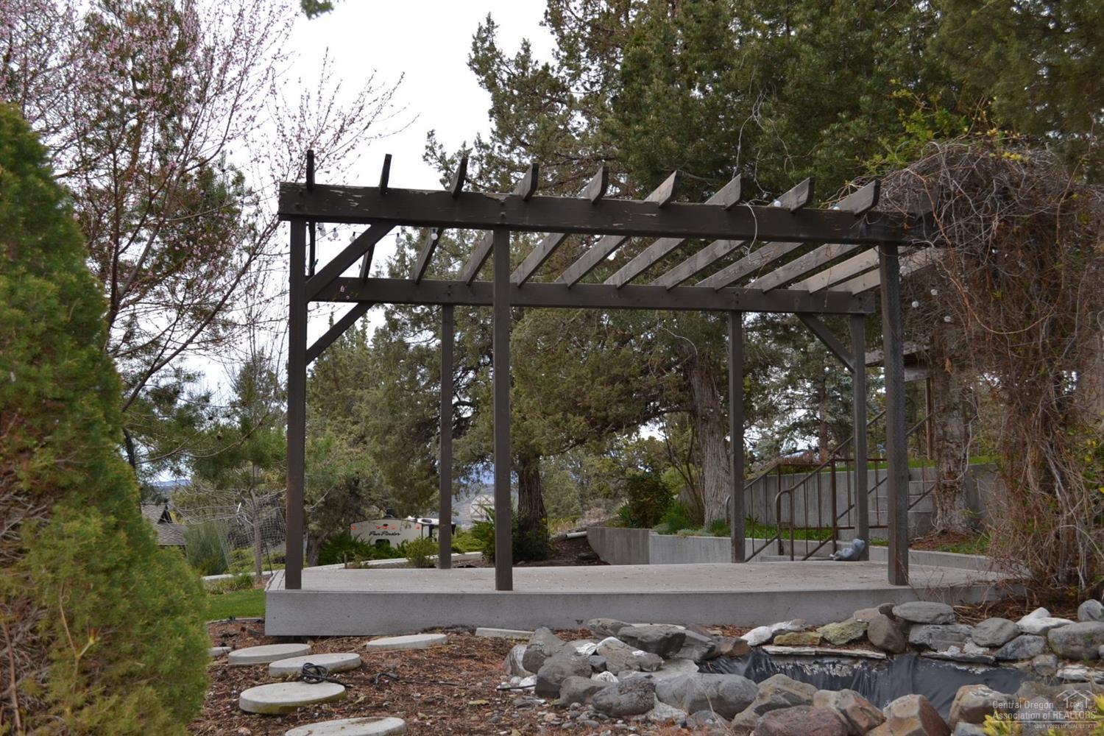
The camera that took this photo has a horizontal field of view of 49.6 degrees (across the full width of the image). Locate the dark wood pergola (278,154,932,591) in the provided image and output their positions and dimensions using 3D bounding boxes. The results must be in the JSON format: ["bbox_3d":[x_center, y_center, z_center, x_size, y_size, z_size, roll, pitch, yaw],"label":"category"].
[{"bbox_3d":[0.616,0.258,8.823,5.096,2.523,3.384,1,-7,-11],"label":"dark wood pergola"}]

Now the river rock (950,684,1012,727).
[{"bbox_3d":[1.579,1.241,4.400,0.230,0.155,0.210,-3,-7,19],"label":"river rock"}]

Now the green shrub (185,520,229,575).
[{"bbox_3d":[-4.206,2.202,14.600,0.550,0.680,0.500,1,-7,-16],"label":"green shrub"}]

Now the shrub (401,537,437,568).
[{"bbox_3d":[-1.422,1.972,12.800,0.380,0.360,0.360,0,-7,-6],"label":"shrub"}]

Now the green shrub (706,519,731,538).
[{"bbox_3d":[1.954,1.879,14.000,0.310,0.230,0.290,-1,-7,8],"label":"green shrub"}]

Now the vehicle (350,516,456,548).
[{"bbox_3d":[-5.182,6.828,42.990,2.450,2.950,6.800,-1,-7,5],"label":"vehicle"}]

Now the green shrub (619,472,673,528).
[{"bbox_3d":[1.327,1.855,16.800,0.740,0.830,0.700,-1,-7,4],"label":"green shrub"}]

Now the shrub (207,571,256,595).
[{"bbox_3d":[-3.071,2.052,11.400,0.480,0.210,0.380,1,-7,-15],"label":"shrub"}]

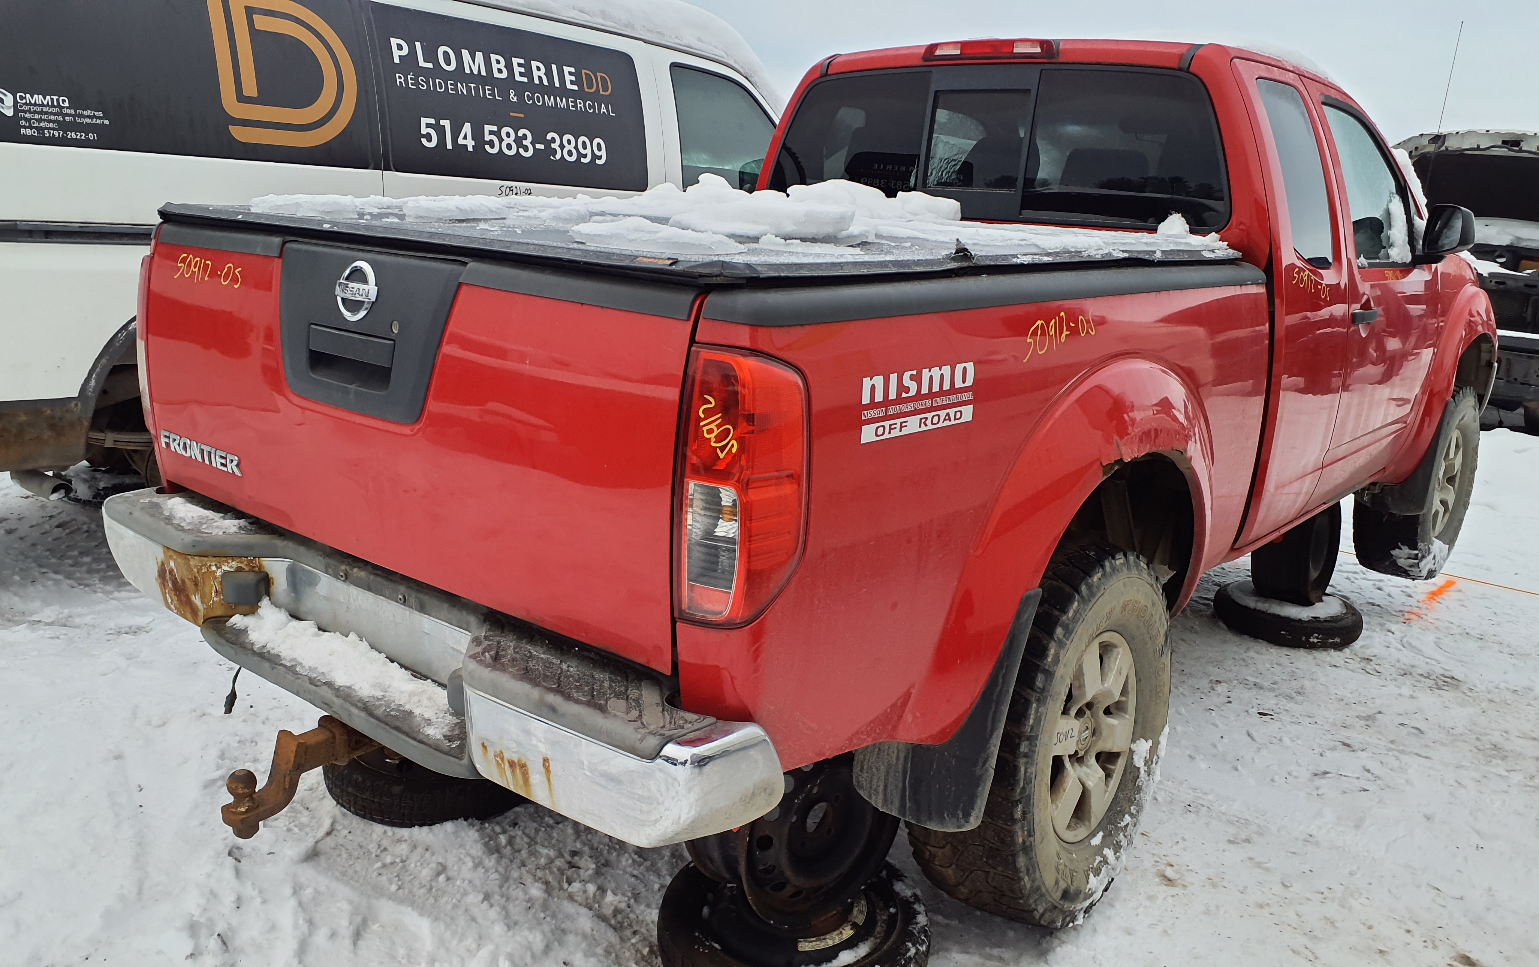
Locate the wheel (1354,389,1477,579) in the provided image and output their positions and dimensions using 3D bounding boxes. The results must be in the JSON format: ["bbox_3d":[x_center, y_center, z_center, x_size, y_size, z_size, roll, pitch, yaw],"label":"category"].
[{"bbox_3d":[2.751,-0.021,4.814,0.265,0.790,0.790,13,17,42],"label":"wheel"}]

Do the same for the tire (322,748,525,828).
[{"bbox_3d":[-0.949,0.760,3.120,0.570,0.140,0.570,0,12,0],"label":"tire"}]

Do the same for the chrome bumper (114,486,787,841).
[{"bbox_3d":[-0.697,0.266,2.007,1.770,0.250,0.240,14,18,38],"label":"chrome bumper"}]

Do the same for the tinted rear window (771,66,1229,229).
[{"bbox_3d":[0.586,-0.963,3.234,1.440,0.420,0.060,14,12,38],"label":"tinted rear window"}]

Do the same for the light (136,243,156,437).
[{"bbox_3d":[-1.281,-0.301,2.419,0.155,0.374,0.135,14,18,38],"label":"light"}]

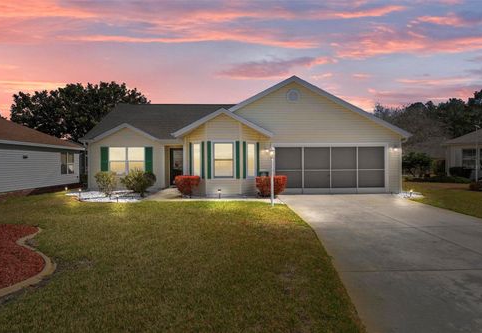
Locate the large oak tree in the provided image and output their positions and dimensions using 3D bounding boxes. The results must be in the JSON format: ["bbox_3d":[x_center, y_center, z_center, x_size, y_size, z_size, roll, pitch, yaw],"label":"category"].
[{"bbox_3d":[-16.400,-3.450,34.000,14.500,9.700,13.000,0,1,0],"label":"large oak tree"}]

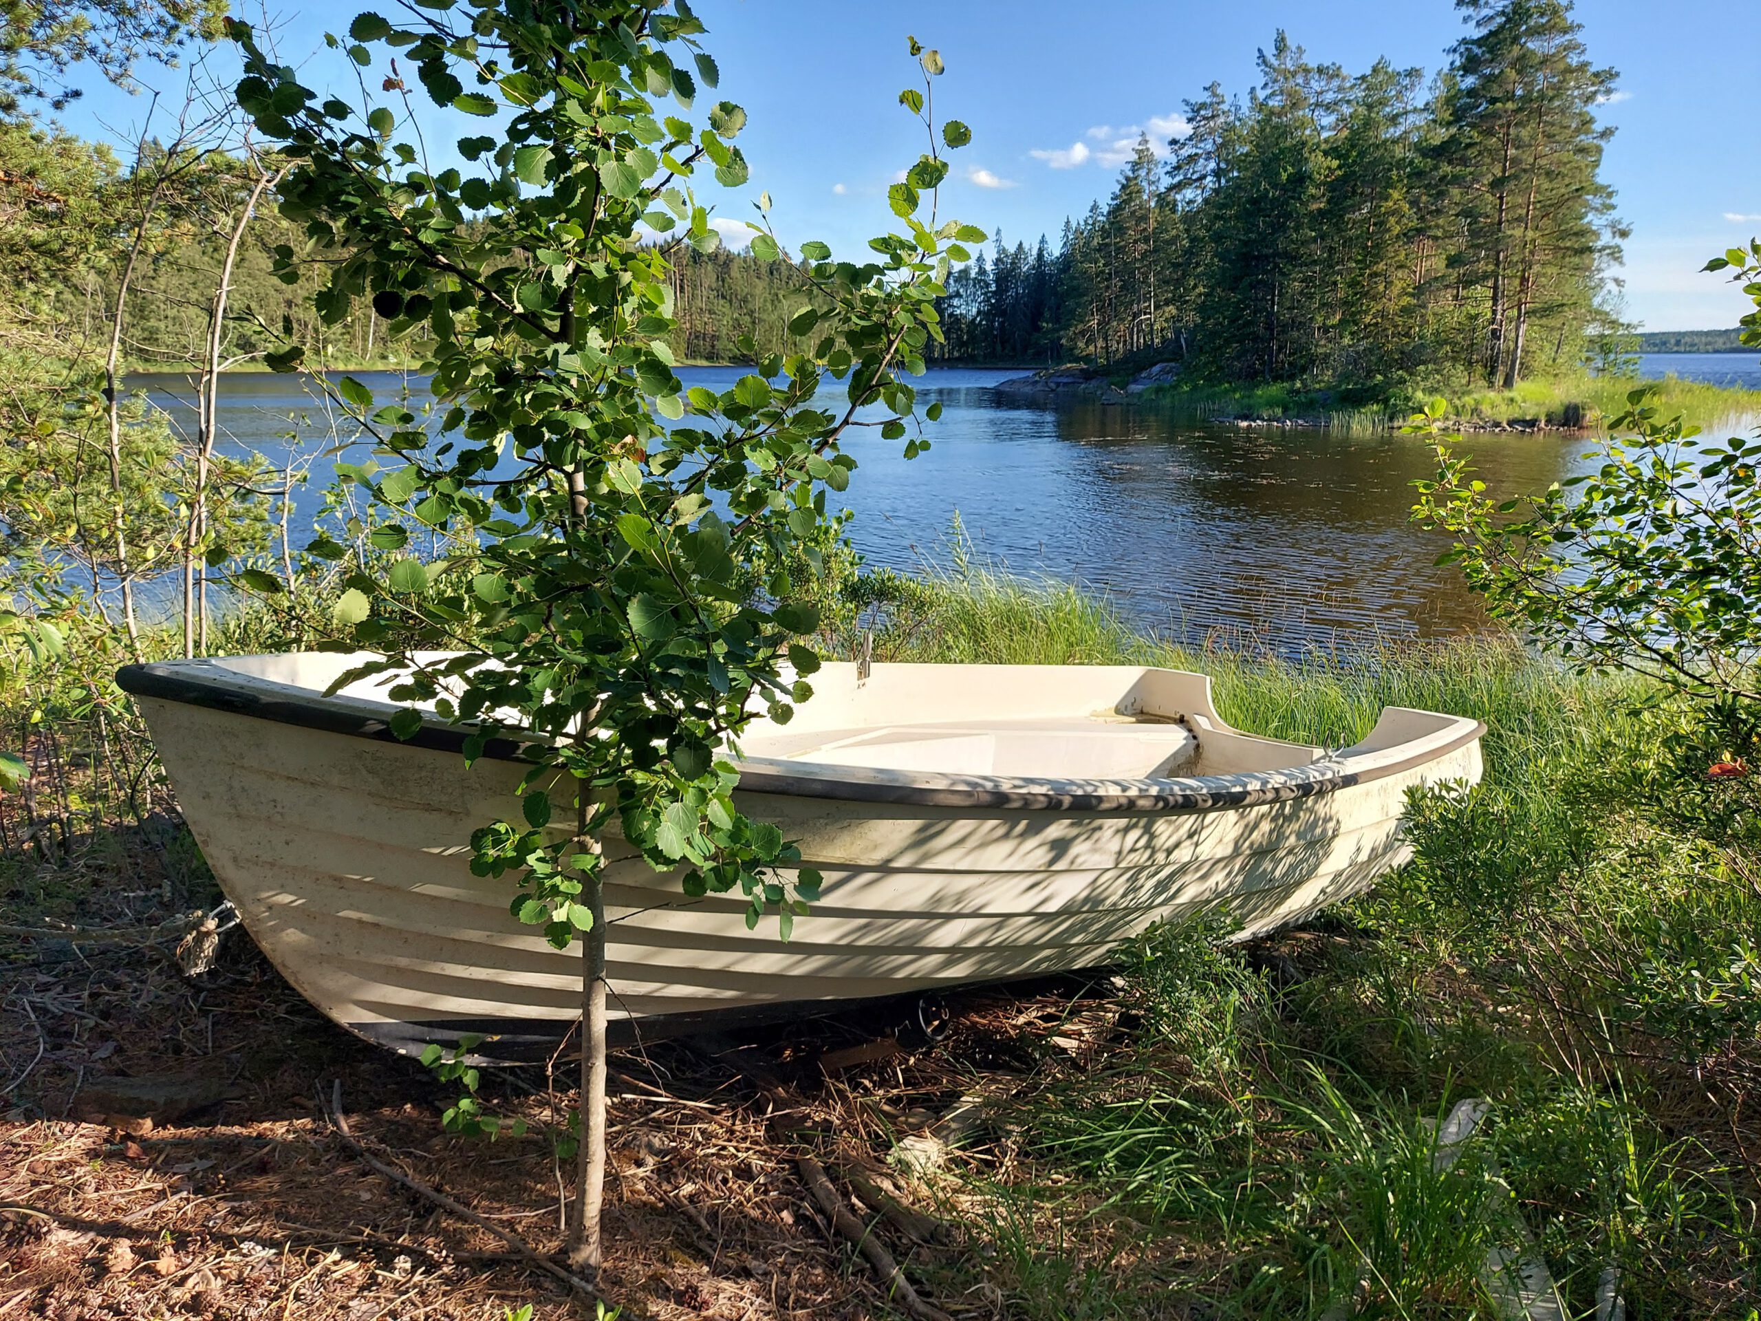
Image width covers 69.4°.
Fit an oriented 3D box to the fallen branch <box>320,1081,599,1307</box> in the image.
[{"bbox_3d":[-0.768,0.903,2.179,0.883,0.050,0.093,14,20,40],"label":"fallen branch"}]

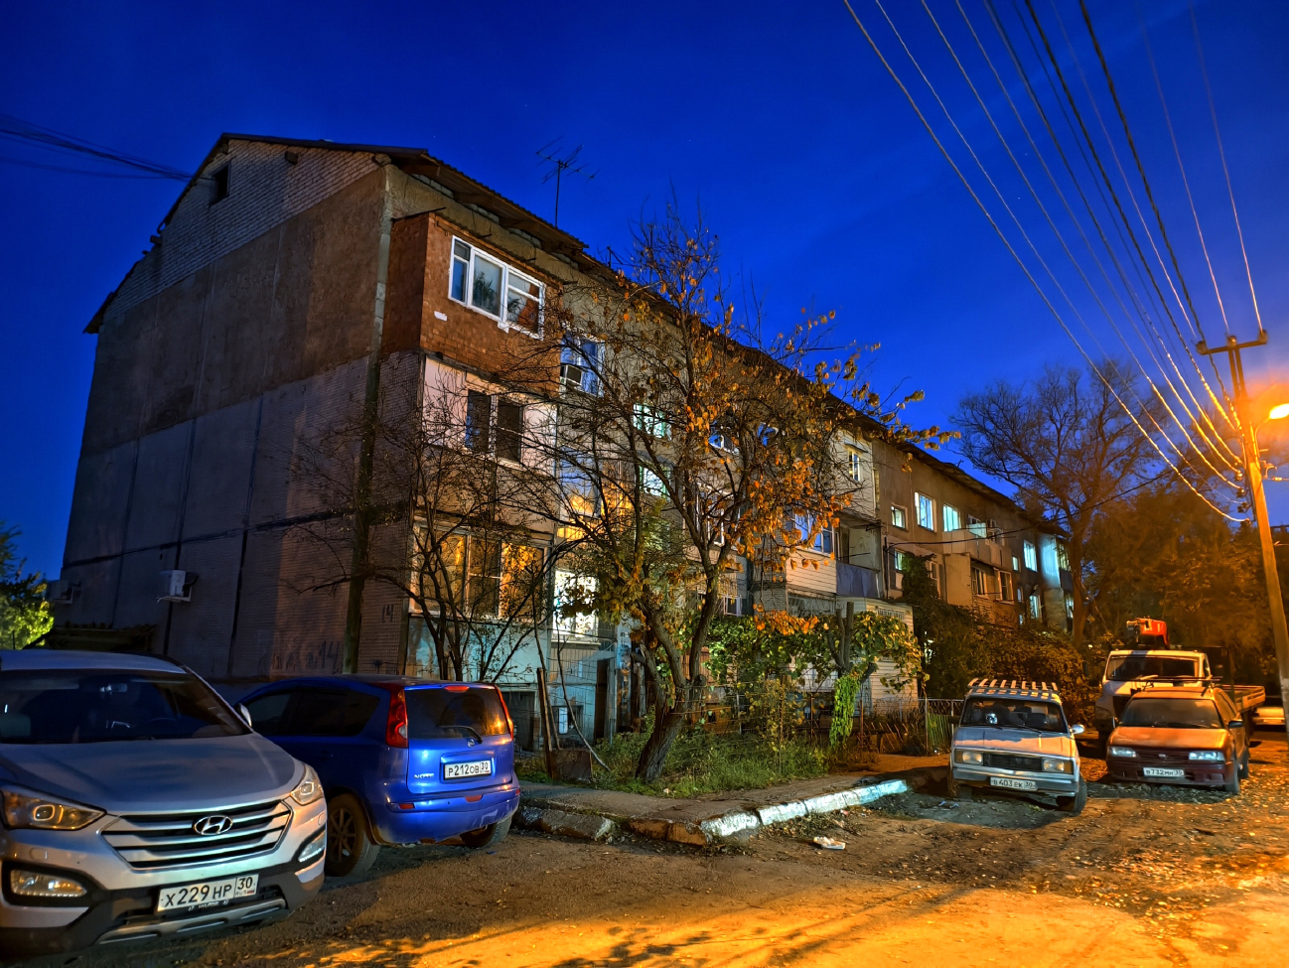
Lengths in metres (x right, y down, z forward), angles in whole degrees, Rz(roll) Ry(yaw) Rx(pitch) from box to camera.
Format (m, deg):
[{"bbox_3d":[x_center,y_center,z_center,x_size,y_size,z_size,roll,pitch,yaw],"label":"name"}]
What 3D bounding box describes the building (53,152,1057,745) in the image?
[{"bbox_3d":[5.962,3.086,39.454,15.504,14.484,53.346,-9,-16,36],"label":"building"}]

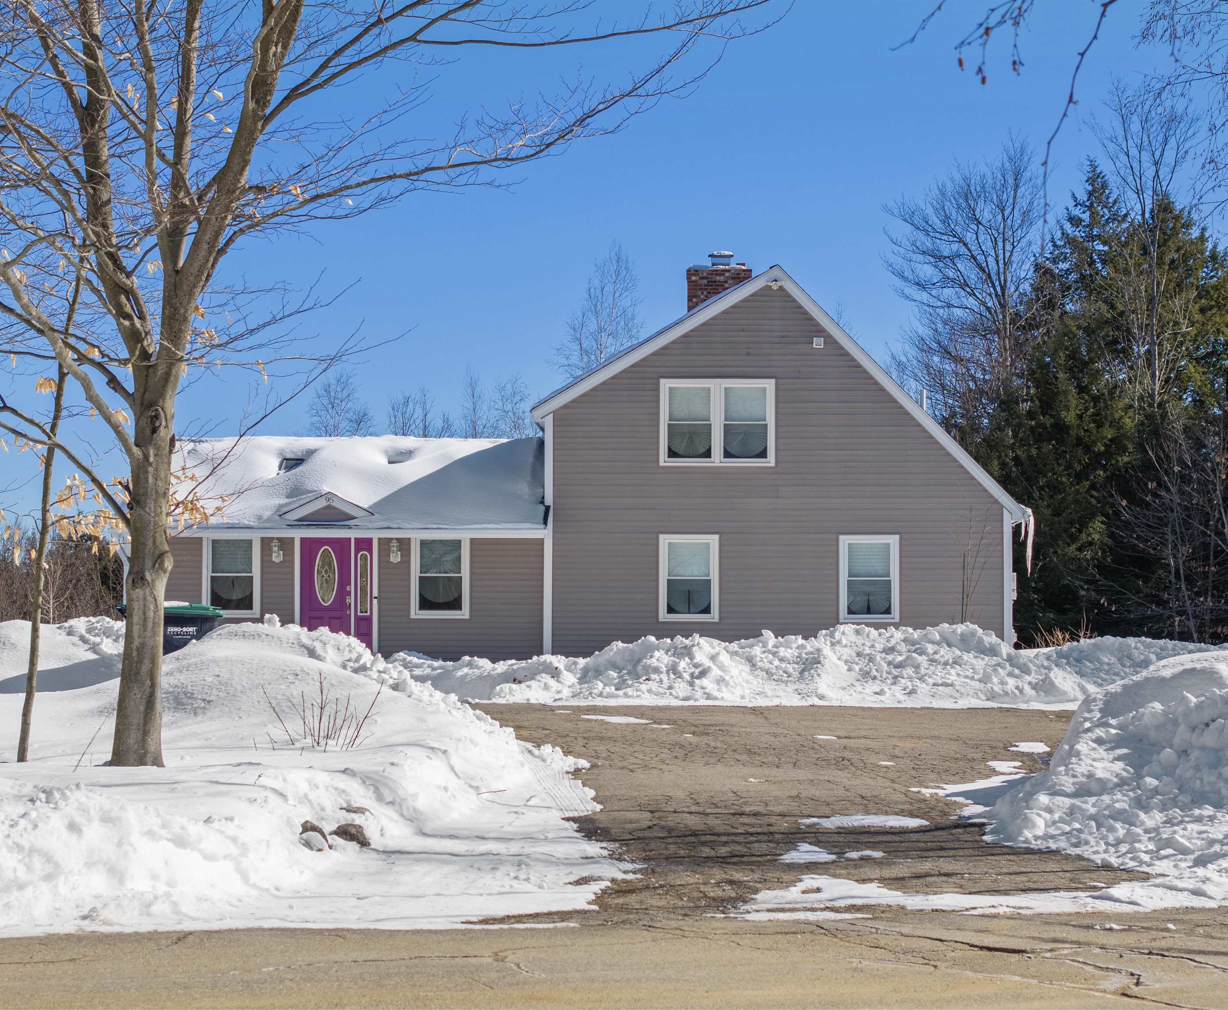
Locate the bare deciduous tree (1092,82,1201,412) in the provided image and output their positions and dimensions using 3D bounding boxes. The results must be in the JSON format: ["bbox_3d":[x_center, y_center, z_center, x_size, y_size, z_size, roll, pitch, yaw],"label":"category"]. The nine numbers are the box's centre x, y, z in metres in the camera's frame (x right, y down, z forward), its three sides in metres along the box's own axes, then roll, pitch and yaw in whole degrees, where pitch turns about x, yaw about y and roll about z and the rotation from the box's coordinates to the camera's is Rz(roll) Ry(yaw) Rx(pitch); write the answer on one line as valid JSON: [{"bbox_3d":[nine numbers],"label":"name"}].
[{"bbox_3d":[12.562,-3.214,64.153,2.770,13.460,2.770,0,-2,0],"label":"bare deciduous tree"}]

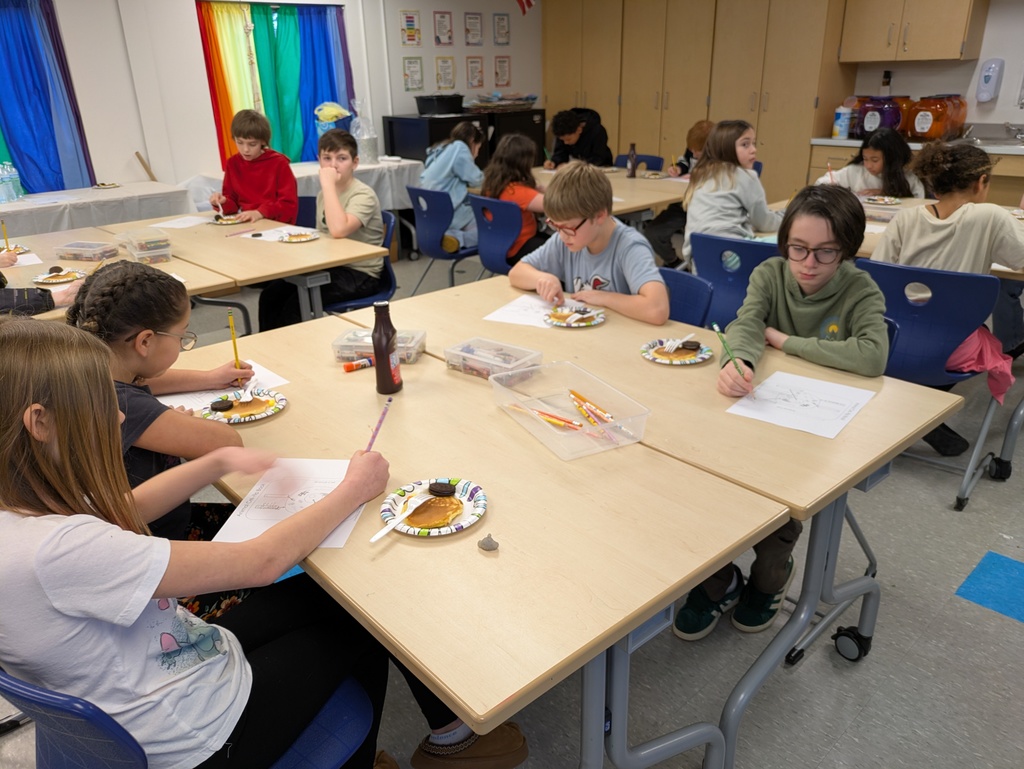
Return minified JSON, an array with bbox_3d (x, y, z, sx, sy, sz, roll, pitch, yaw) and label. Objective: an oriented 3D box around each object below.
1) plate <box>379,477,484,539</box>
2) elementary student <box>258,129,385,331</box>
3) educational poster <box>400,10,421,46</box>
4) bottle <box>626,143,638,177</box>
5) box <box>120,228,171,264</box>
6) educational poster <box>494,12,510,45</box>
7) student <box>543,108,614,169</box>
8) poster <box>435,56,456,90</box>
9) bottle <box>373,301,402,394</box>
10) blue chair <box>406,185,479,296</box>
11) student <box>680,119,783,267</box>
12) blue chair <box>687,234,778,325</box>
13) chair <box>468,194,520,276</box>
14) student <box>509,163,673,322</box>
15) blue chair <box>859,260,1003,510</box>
[{"bbox_3d":[-0.128,0.200,1.208,0.177,0.022,0.177,-1,23,1],"label":"plate"},{"bbox_3d":[-0.814,-0.493,3.289,0.600,1.210,0.410,-16,27,-31],"label":"elementary student"},{"bbox_3d":[-0.869,-3.074,6.392,0.208,0.278,0.010,-20,29,-36],"label":"educational poster"},{"bbox_3d":[0.780,-1.447,4.789,0.062,0.204,0.062,-19,28,-37],"label":"bottle"},{"bbox_3d":[-1.365,-0.503,2.746,0.112,0.100,0.200,-20,29,-36],"label":"box"},{"bbox_3d":[-0.095,-3.307,6.898,0.205,0.270,0.010,-19,28,-37],"label":"educational poster"},{"bbox_3d":[0.545,-1.466,5.630,0.540,1.160,0.450,-21,30,-39],"label":"student"},{"bbox_3d":[-0.600,-2.830,6.741,0.208,0.278,0.010,-20,29,-36],"label":"poster"},{"bbox_3d":[-0.280,-0.083,1.635,0.061,0.202,0.061,-14,26,-27],"label":"bottle"},{"bbox_3d":[-0.267,-0.780,4.375,0.520,0.790,0.470,-19,28,-37],"label":"blue chair"},{"bbox_3d":[0.988,-0.500,3.192,0.640,1.190,0.450,-16,27,-31],"label":"student"},{"bbox_3d":[1.044,-0.243,3.070,0.500,0.810,0.450,-22,30,-39],"label":"blue chair"},{"bbox_3d":[0.095,-0.685,4.243,0.530,0.810,0.480,-19,28,-36],"label":"chair"},{"bbox_3d":[0.234,-0.102,2.340,0.540,1.155,0.640,19,31,40],"label":"student"},{"bbox_3d":[1.502,-0.079,2.704,0.500,0.810,0.530,18,30,39],"label":"blue chair"}]

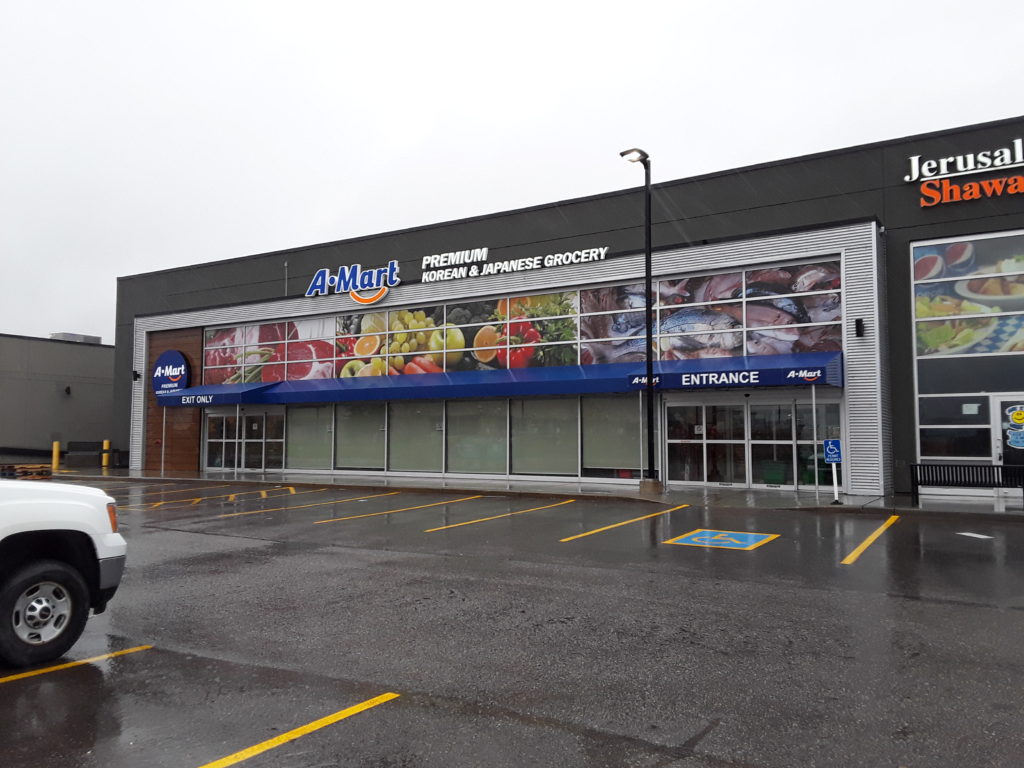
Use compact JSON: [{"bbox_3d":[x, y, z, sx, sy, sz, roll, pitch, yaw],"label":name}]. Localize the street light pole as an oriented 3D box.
[{"bbox_3d":[3.038,-1.434,19.226,0.470,7.959,1.150,-2,-5,33],"label":"street light pole"}]

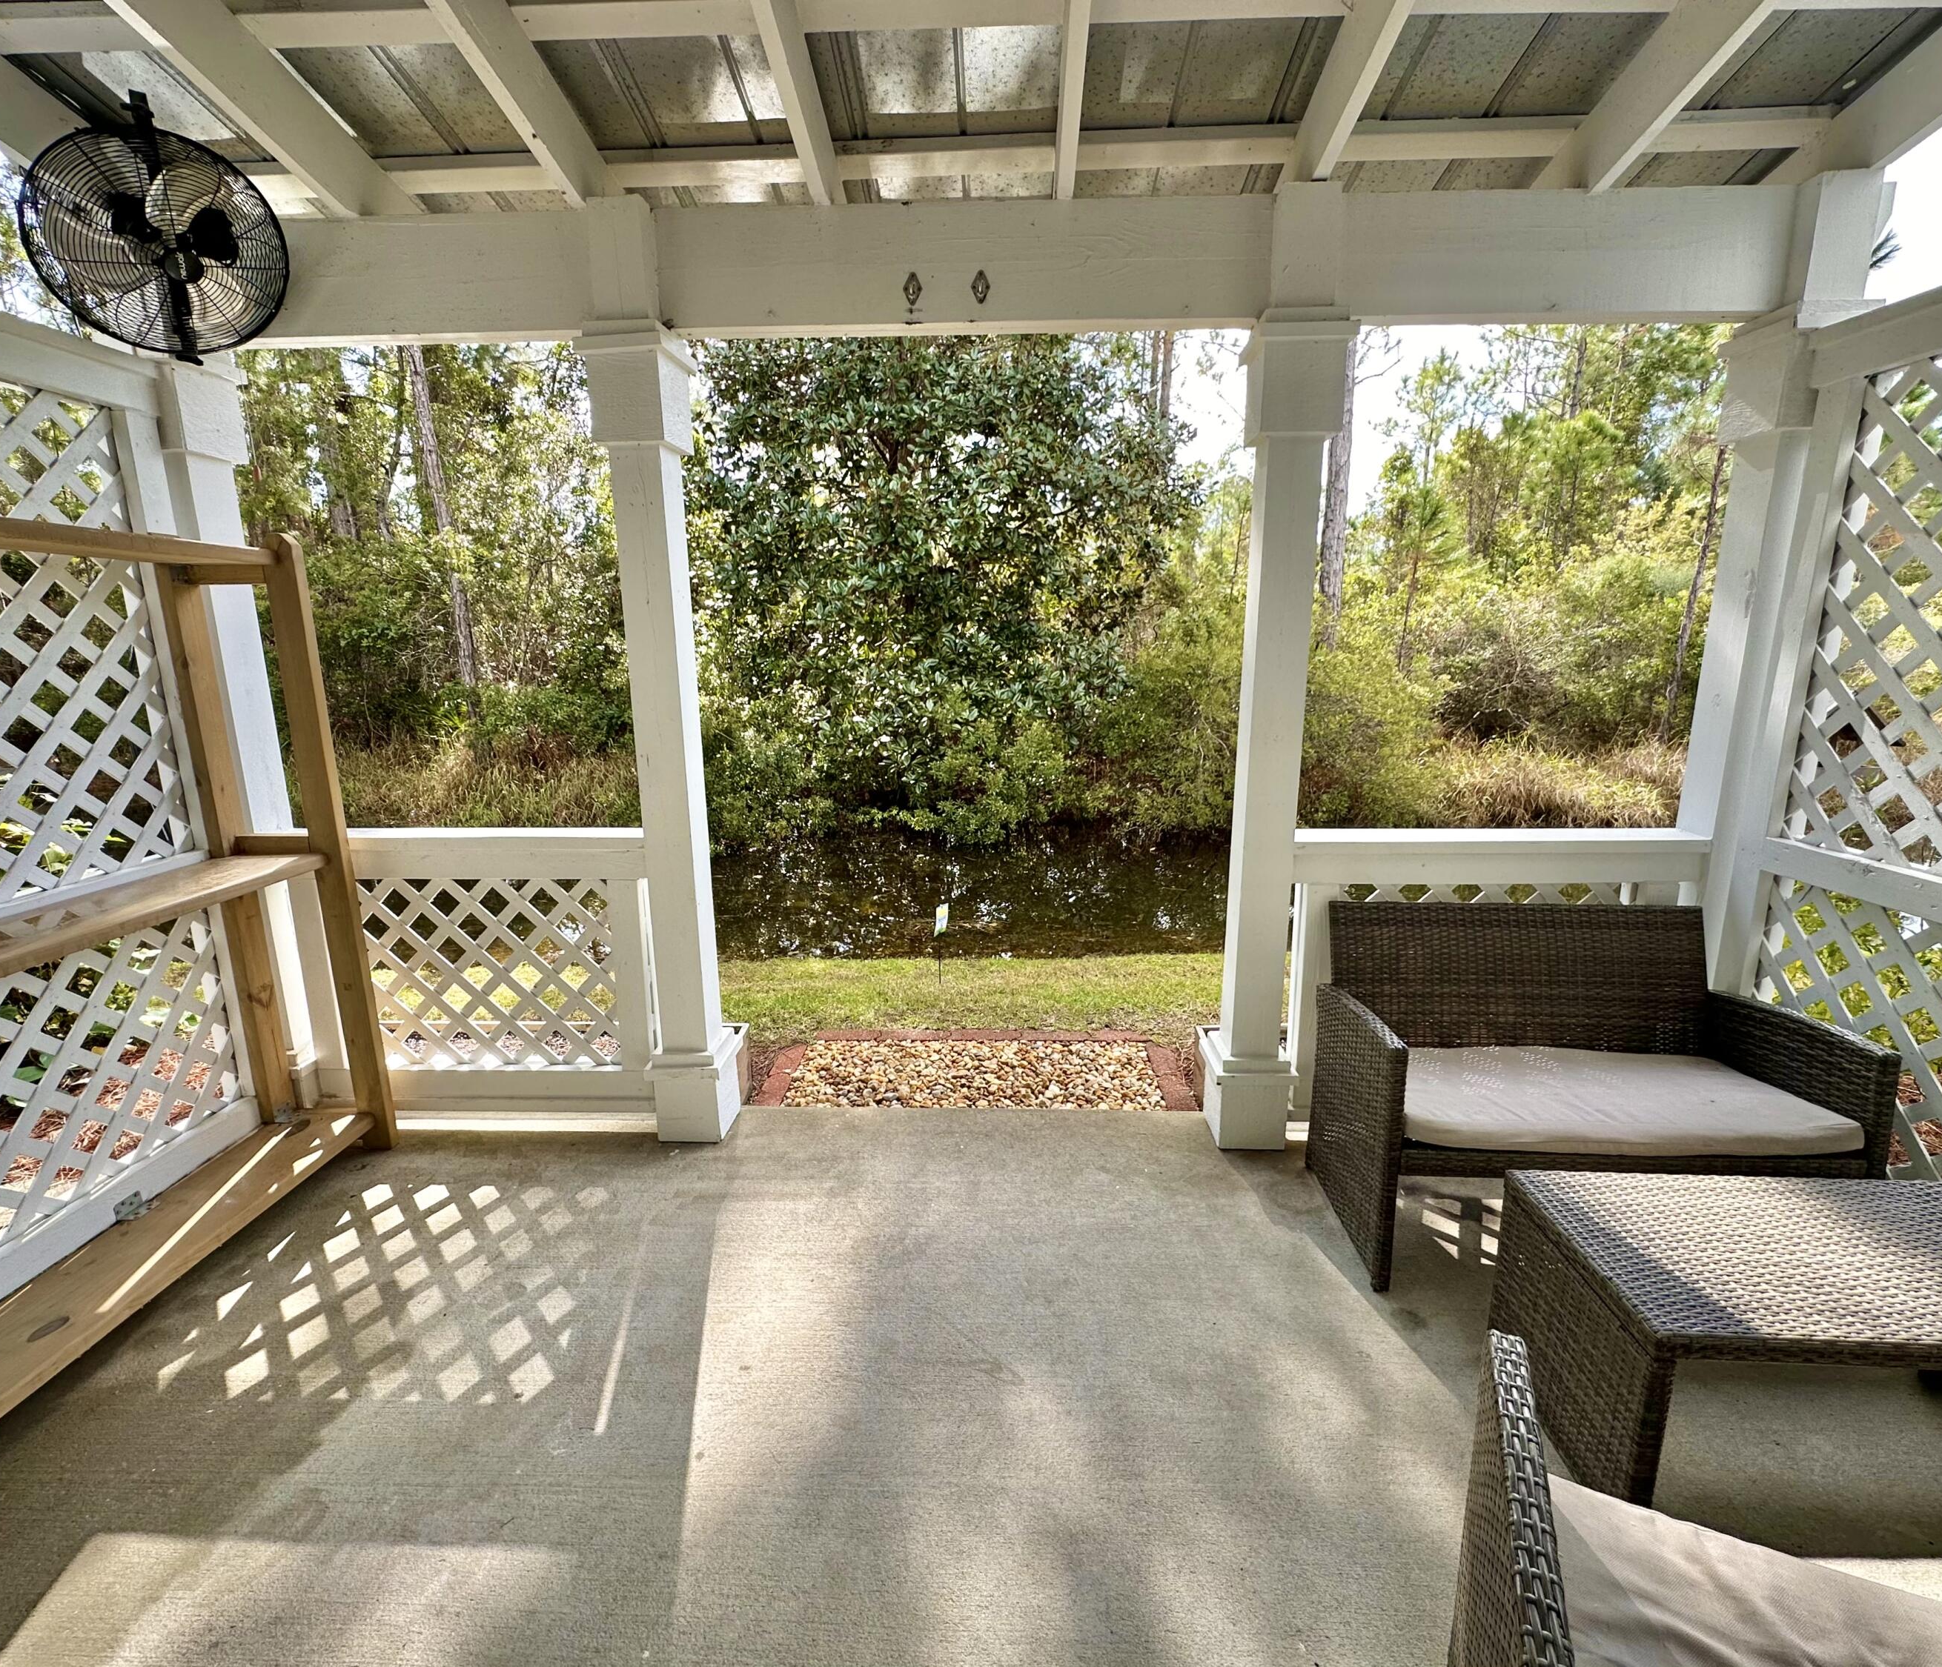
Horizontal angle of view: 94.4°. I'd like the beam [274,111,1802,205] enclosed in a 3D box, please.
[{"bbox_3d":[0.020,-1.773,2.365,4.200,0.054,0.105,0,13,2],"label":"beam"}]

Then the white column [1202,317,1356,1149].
[{"bbox_3d":[0.833,-0.189,2.523,0.225,2.263,0.225,0,13,2],"label":"white column"}]

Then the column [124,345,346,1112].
[{"bbox_3d":[-2.126,-0.190,2.622,0.225,2.263,0.225,0,13,2],"label":"column"}]

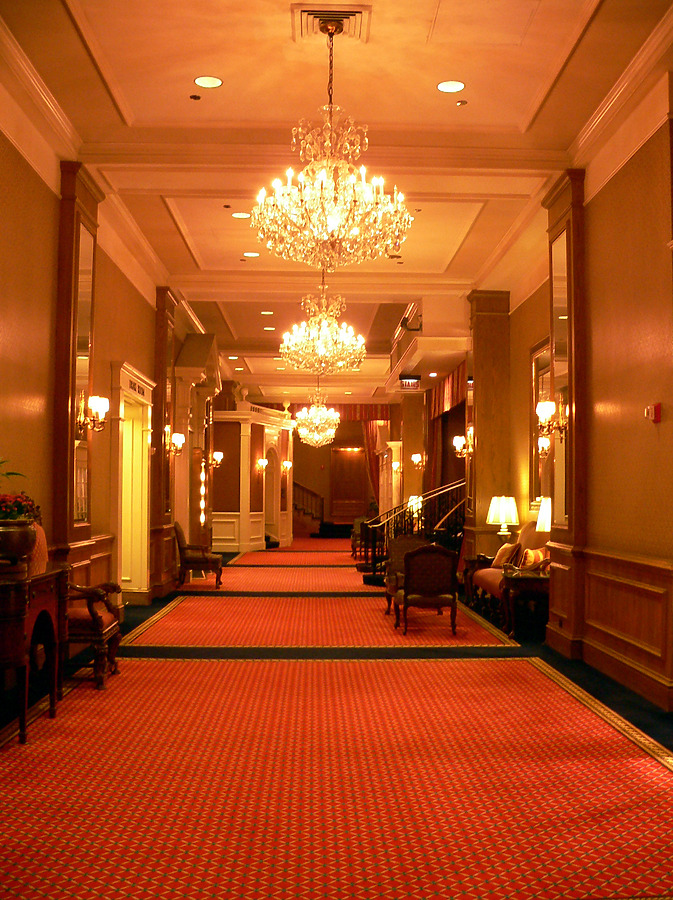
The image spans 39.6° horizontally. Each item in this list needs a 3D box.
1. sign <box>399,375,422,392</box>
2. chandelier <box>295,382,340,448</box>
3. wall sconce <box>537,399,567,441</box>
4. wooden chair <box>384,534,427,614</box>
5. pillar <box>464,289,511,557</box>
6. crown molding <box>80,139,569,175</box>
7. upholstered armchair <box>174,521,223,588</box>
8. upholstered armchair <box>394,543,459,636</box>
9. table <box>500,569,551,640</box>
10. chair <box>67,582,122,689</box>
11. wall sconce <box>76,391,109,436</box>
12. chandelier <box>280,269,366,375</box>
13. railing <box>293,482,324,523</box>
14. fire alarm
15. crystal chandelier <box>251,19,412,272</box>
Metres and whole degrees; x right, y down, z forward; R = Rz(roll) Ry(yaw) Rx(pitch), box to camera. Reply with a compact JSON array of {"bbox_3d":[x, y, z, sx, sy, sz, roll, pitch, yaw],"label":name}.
[{"bbox_3d":[1.323,-1.191,16.678,0.382,0.274,0.100,0,-3,-1],"label":"sign"},{"bbox_3d":[-0.458,-0.848,23.466,1.126,1.597,1.126,0,-3,-1],"label":"chandelier"},{"bbox_3d":[2.059,-0.299,9.009,0.220,0.453,0.380,0,-3,-1],"label":"wall sconce"},{"bbox_3d":[0.976,1.586,11.974,0.670,0.966,0.660,0,-3,-1],"label":"wooden chair"},{"bbox_3d":[2.308,-0.093,14.432,0.593,4.560,0.790,0,-3,-1],"label":"pillar"},{"bbox_3d":[-0.072,-2.768,8.821,4.650,0.157,0.113,0,-3,-1],"label":"crown molding"},{"bbox_3d":[-2.259,1.710,15.333,0.743,1.065,0.720,0,-3,-1],"label":"upholstered armchair"},{"bbox_3d":[0.994,1.527,10.413,0.675,0.990,0.735,0,-3,-1],"label":"upholstered armchair"},{"bbox_3d":[2.157,1.684,10.201,0.683,0.672,0.720,0,-3,-1],"label":"table"},{"bbox_3d":[-2.133,1.236,7.526,0.743,1.245,0.705,0,-3,-1],"label":"chair"},{"bbox_3d":[-2.272,-0.346,8.826,0.250,0.430,0.340,0,-3,-1],"label":"wall sconce"},{"bbox_3d":[-0.162,-1.827,11.829,1.079,1.727,1.079,0,-3,-1],"label":"chandelier"},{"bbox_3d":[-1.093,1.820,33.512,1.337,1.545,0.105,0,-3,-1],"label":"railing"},{"bbox_3d":[2.321,-0.272,6.872,0.075,0.147,0.130,0,-3,-1],"label":"fire alarm"},{"bbox_3d":[-0.031,-2.079,6.455,1.094,1.709,1.094,0,-3,-1],"label":"crystal chandelier"}]

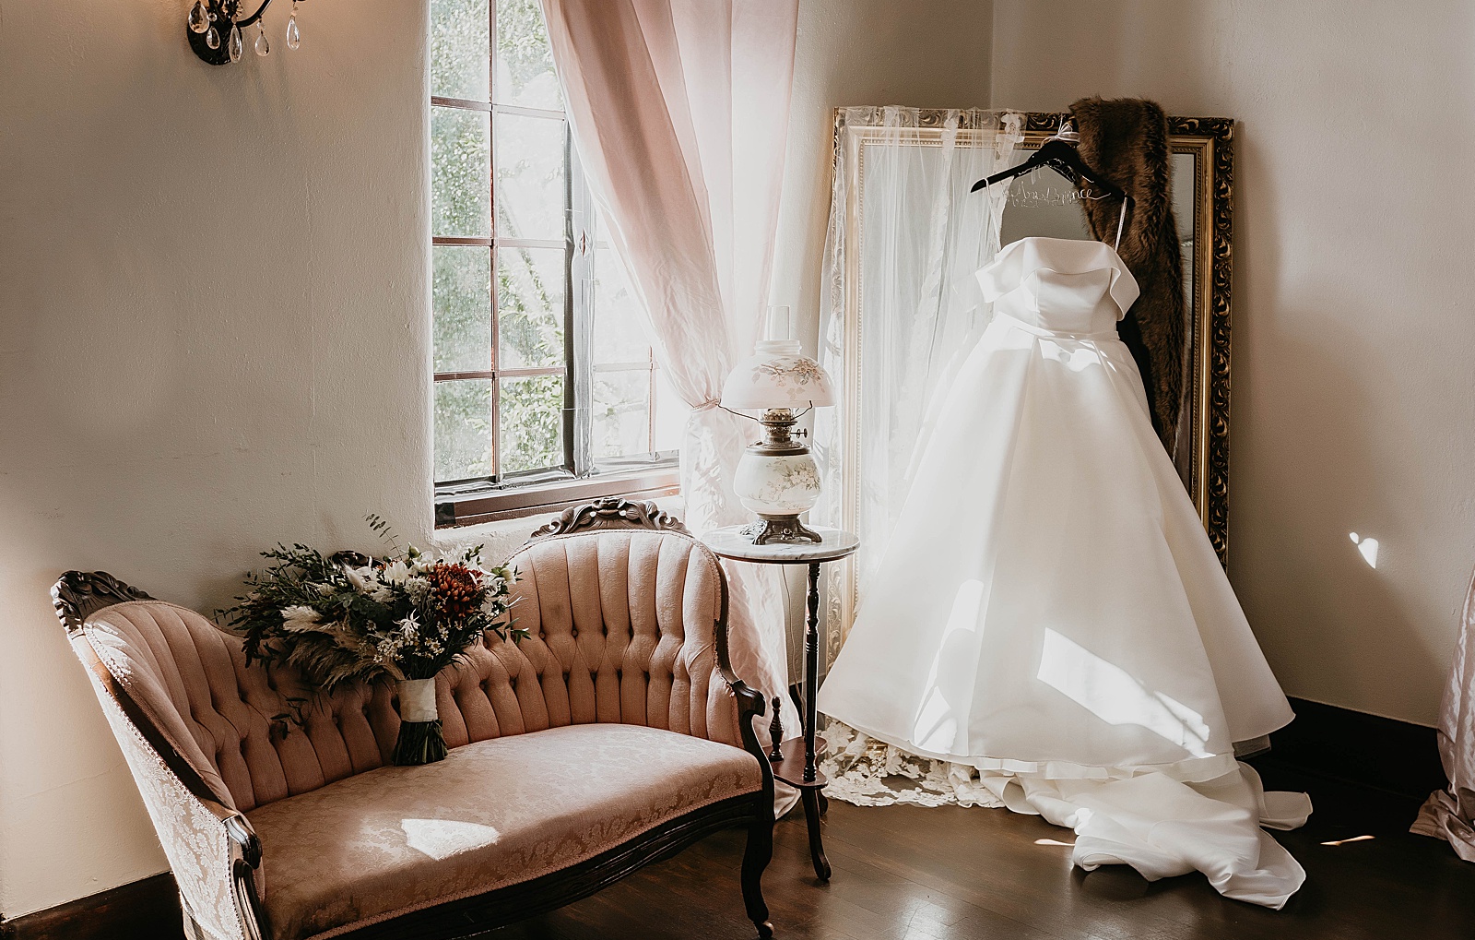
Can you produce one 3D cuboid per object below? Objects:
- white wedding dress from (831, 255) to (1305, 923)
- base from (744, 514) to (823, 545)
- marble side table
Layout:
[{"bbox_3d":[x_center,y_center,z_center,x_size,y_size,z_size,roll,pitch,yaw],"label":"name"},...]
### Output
[{"bbox_3d":[0.862,0.158,3.564,1.270,1.450,1.040,1,8,-3],"label":"white wedding dress"},{"bbox_3d":[0.102,0.130,3.350,0.150,0.055,0.145,-1,8,-16],"label":"base"},{"bbox_3d":[0.091,0.528,3.376,0.370,0.742,0.385,1,8,0],"label":"marble side table"}]

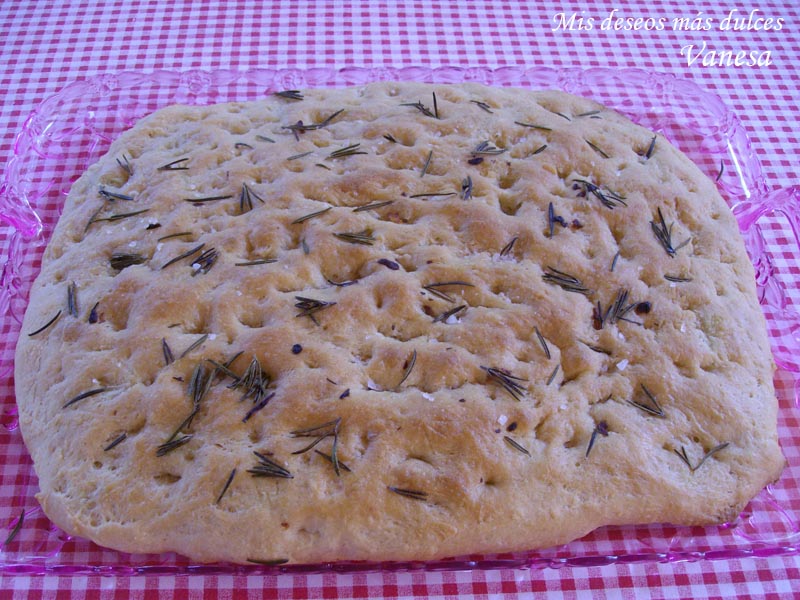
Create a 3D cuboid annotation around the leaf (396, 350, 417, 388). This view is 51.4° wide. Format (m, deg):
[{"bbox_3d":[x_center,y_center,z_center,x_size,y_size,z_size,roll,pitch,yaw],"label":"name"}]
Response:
[{"bbox_3d":[0.004,0.029,0.352,0.004,0.003,0.020,20,56,13],"label":"leaf"}]

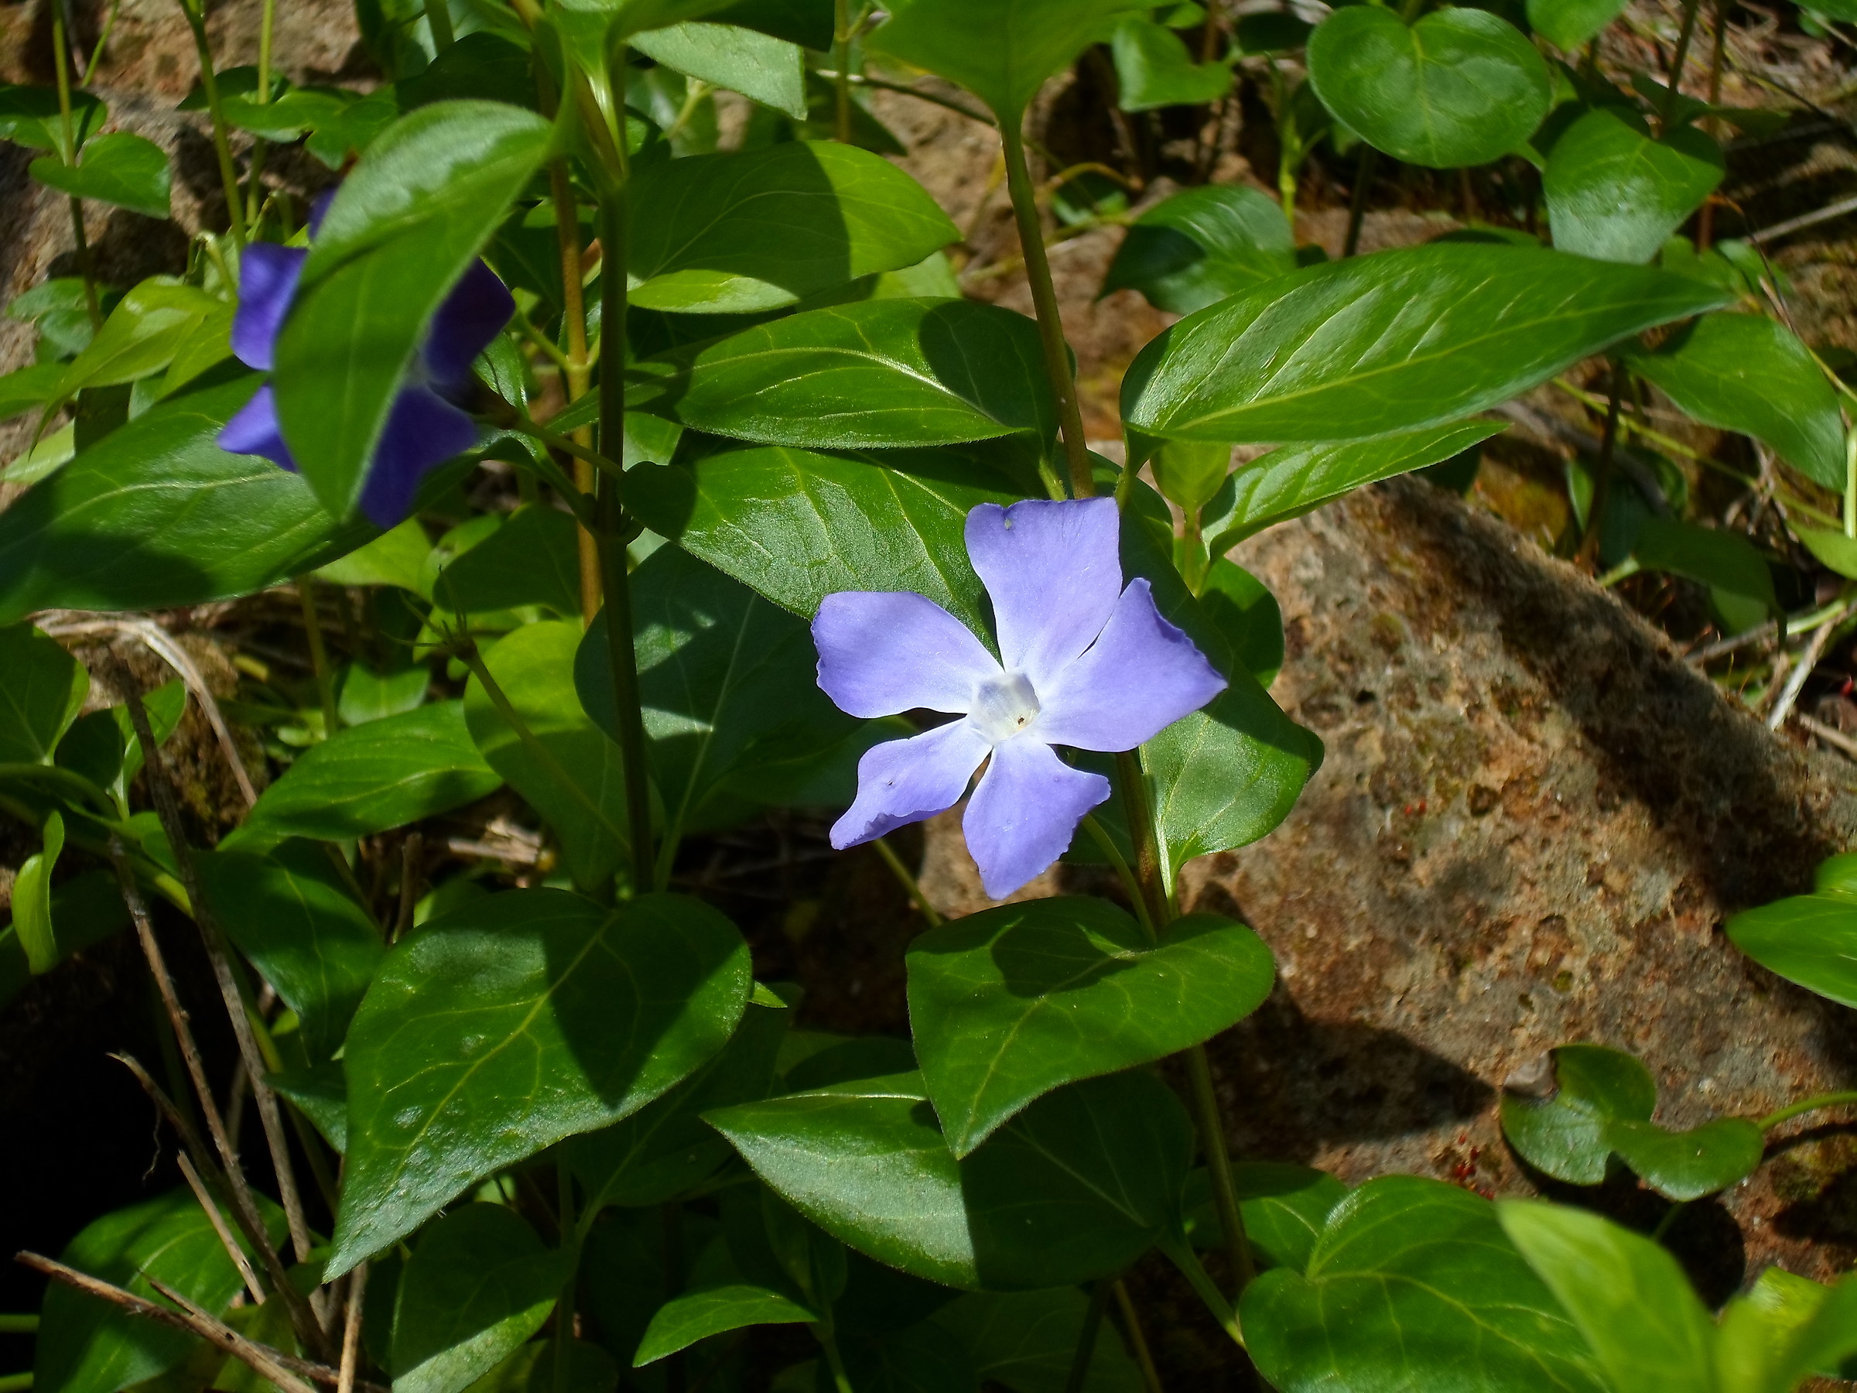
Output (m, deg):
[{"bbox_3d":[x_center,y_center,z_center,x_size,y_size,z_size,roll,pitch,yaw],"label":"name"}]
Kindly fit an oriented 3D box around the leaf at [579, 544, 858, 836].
[{"bbox_3d":[-0.025,-0.003,0.456,0.037,0.010,0.047,17,69,3],"label":"leaf"}]

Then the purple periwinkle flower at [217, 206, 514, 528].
[{"bbox_3d":[-0.072,-0.043,0.465,0.042,0.042,0.018,25,1,33],"label":"purple periwinkle flower"}]

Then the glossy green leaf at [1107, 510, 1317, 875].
[{"bbox_3d":[0.029,-0.002,0.438,0.034,0.010,0.053,-4,64,-8],"label":"glossy green leaf"}]

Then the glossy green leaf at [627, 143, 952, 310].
[{"bbox_3d":[-0.019,-0.064,0.485,0.047,0.010,0.027,-5,41,-12],"label":"glossy green leaf"}]

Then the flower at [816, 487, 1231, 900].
[{"bbox_3d":[0.010,0.000,0.409,0.047,0.046,0.017,2,-12,3],"label":"flower"}]

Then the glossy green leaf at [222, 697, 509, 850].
[{"bbox_3d":[-0.077,0.011,0.495,0.044,0.009,0.023,-13,39,-9],"label":"glossy green leaf"}]

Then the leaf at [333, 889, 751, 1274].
[{"bbox_3d":[-0.049,0.043,0.407,0.041,0.011,0.059,25,63,21],"label":"leaf"}]

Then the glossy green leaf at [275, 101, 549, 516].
[{"bbox_3d":[-0.058,-0.043,0.395,0.021,0.011,0.049,16,68,35],"label":"glossy green leaf"}]

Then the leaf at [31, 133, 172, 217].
[{"bbox_3d":[-0.134,-0.086,0.600,0.028,0.006,0.018,29,47,26],"label":"leaf"}]

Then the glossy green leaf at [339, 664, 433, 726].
[{"bbox_3d":[-0.083,0.001,0.550,0.014,0.005,0.015,-5,60,-3],"label":"glossy green leaf"}]

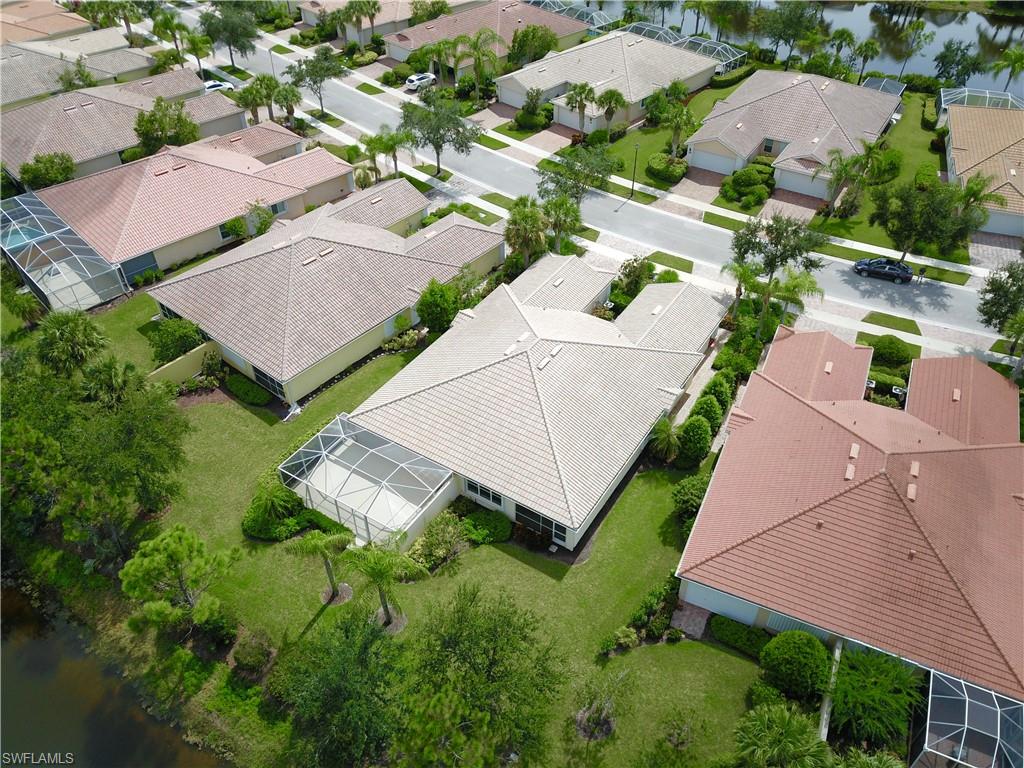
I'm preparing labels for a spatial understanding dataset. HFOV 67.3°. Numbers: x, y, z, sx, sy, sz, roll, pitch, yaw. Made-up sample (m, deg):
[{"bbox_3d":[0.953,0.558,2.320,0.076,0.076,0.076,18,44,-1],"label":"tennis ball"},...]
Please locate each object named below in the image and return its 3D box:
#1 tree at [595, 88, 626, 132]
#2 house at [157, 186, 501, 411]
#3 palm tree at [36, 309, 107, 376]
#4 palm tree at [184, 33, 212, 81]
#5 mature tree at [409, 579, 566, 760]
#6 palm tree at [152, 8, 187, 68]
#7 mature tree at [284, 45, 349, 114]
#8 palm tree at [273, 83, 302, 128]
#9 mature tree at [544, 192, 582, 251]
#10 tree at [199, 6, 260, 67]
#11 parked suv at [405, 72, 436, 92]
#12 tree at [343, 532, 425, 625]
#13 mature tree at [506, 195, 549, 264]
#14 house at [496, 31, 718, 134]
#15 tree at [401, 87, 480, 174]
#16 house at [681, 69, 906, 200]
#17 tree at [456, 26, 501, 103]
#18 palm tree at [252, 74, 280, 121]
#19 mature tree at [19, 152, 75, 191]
[{"bbox_3d":[10.920,-29.711,85.676,3.500,5.840,3.500,5,41,5],"label":"tree"},{"bbox_3d":[-14.325,-10.326,62.998,16.950,6.200,24.620,29,48,28],"label":"house"},{"bbox_3d":[-32.586,-2.659,57.820,4.603,6.137,4.603,-2,41,0],"label":"palm tree"},{"bbox_3d":[-41.726,-43.816,103.227,3.613,5.956,3.613,0,41,0],"label":"palm tree"},{"bbox_3d":[-1.108,13.844,34.683,6.815,9.857,6.815,0,41,0],"label":"mature tree"},{"bbox_3d":[-44.094,-44.719,100.621,4.280,7.800,4.280,-15,44,-17],"label":"palm tree"},{"bbox_3d":[-23.653,-36.879,93.761,7.736,7.942,7.736,0,41,0],"label":"mature tree"},{"bbox_3d":[-26.391,-32.872,91.249,3.426,5.276,3.426,0,41,0],"label":"palm tree"},{"bbox_3d":[4.286,-13.802,67.624,3.290,5.630,3.290,3,41,3],"label":"mature tree"},{"bbox_3d":[-37.672,-46.346,102.639,7.520,7.690,7.520,-13,43,-15],"label":"tree"},{"bbox_3d":[-11.981,-40.402,102.438,1.870,1.660,4.650,28,49,29],"label":"parked suv"},{"bbox_3d":[-6.608,10.868,40.772,4.345,6.306,4.345,0,41,0],"label":"tree"},{"bbox_3d":[1.295,-12.674,65.299,3.700,6.950,3.700,1,41,1],"label":"mature tree"},{"bbox_3d":[12.517,-40.979,99.431,17.450,6.322,25.227,33,51,32],"label":"house"},{"bbox_3d":[-7.632,-26.408,82.250,8.654,8.713,8.654,-2,41,0],"label":"tree"},{"bbox_3d":[32.573,-30.751,87.723,17.450,6.322,25.227,23,46,24],"label":"house"},{"bbox_3d":[-4.256,-40.328,97.889,5.749,8.926,5.749,-2,41,0],"label":"tree"},{"bbox_3d":[-28.123,-32.705,88.709,3.150,5.710,3.150,-11,43,-13],"label":"palm tree"},{"bbox_3d":[-48.227,-21.258,80.066,5.037,5.442,5.037,-2,41,0],"label":"mature tree"}]

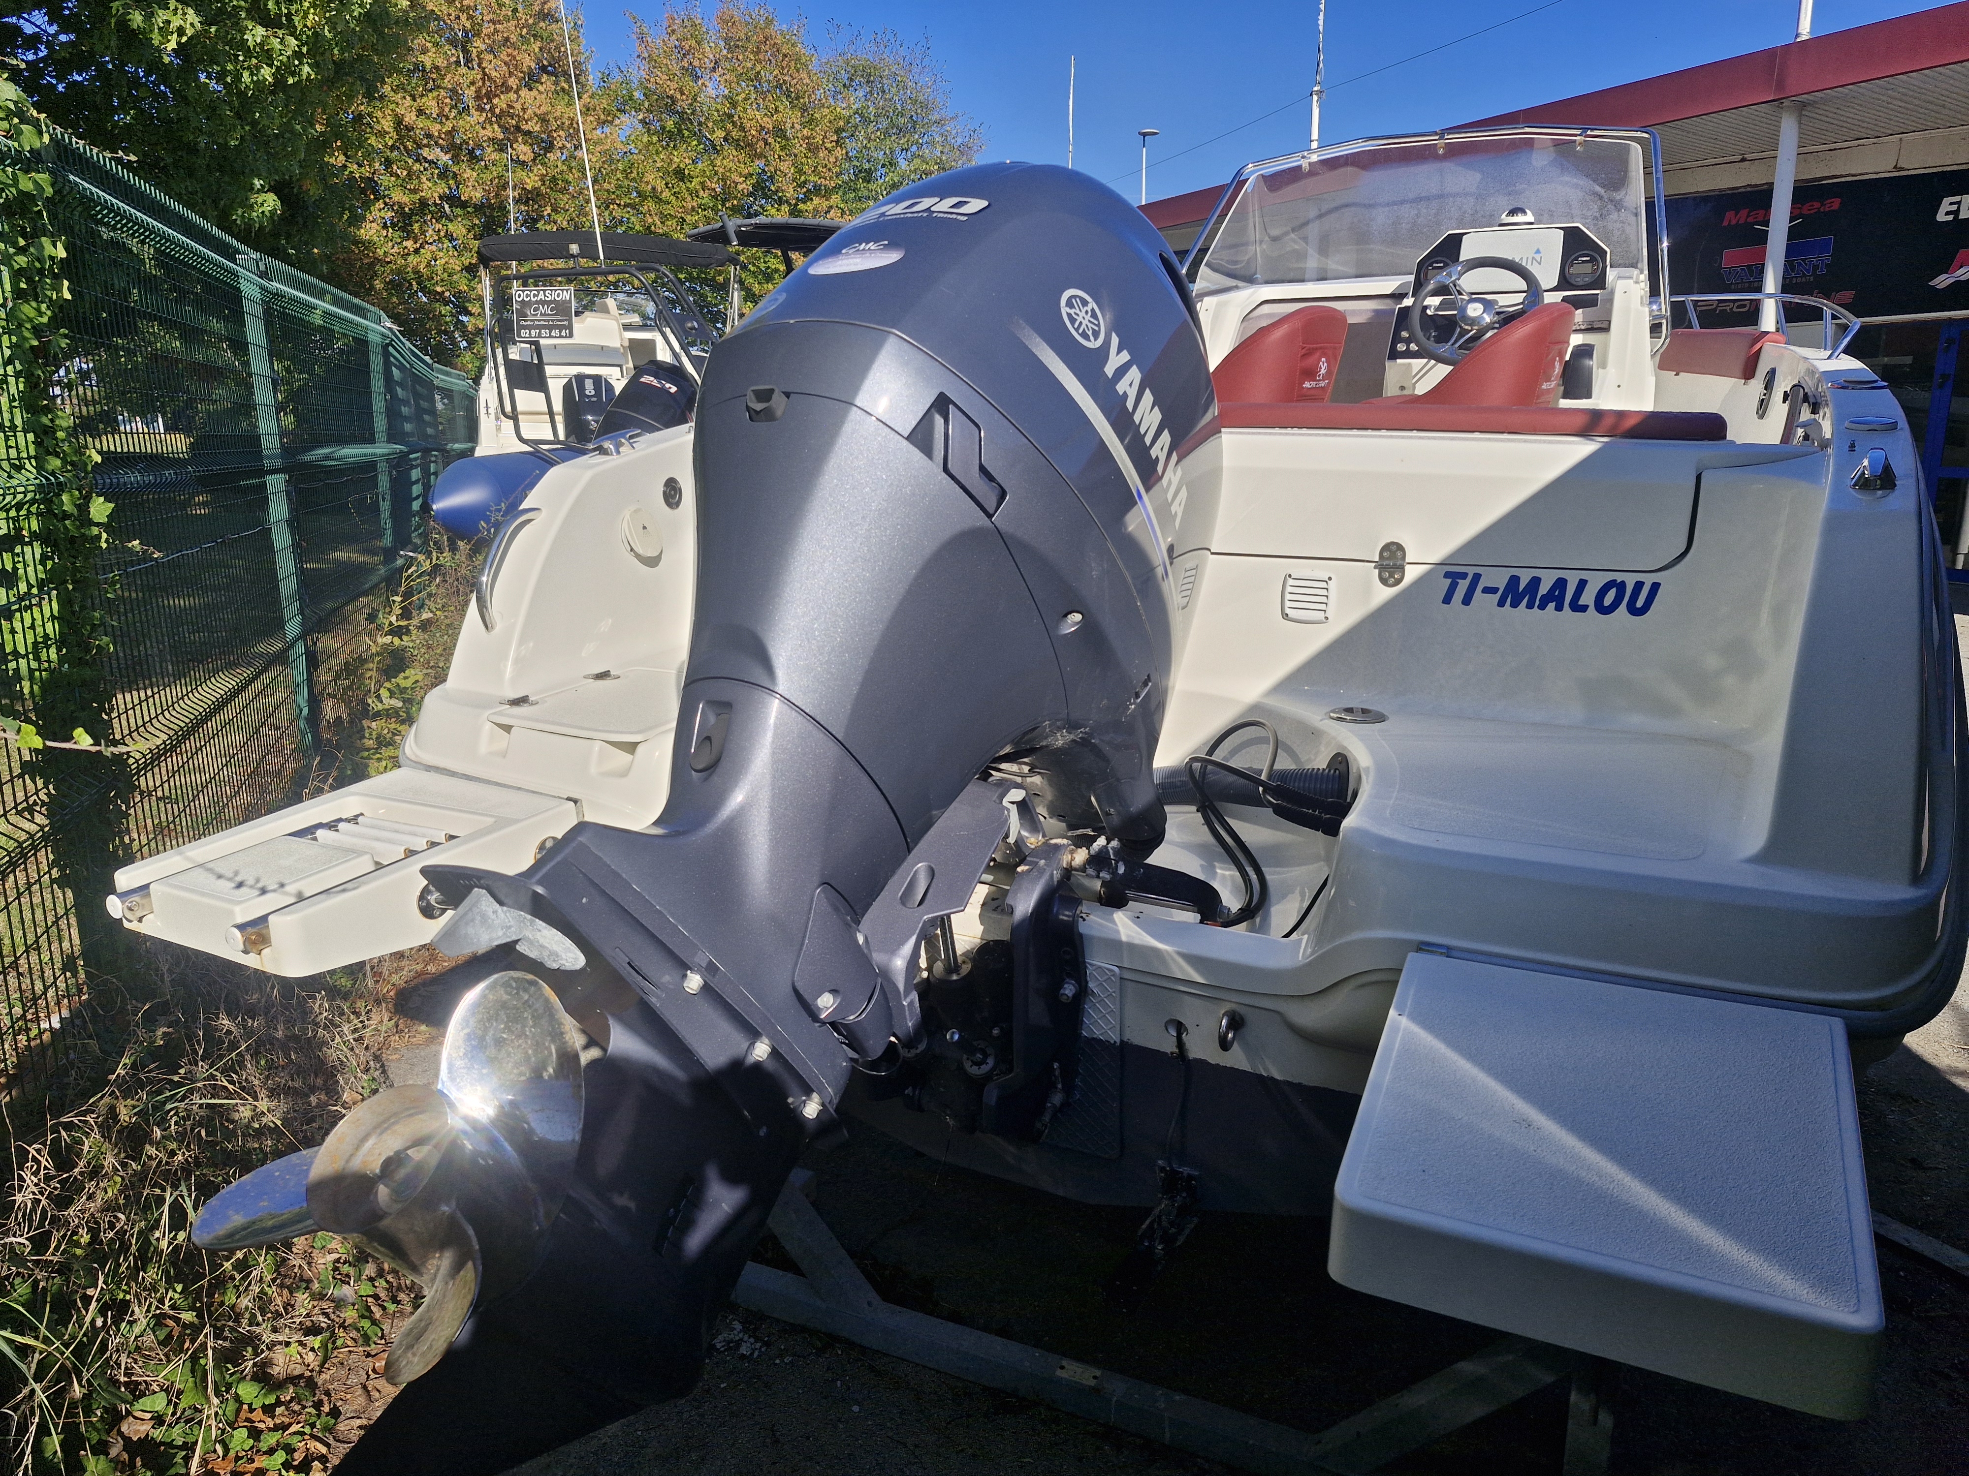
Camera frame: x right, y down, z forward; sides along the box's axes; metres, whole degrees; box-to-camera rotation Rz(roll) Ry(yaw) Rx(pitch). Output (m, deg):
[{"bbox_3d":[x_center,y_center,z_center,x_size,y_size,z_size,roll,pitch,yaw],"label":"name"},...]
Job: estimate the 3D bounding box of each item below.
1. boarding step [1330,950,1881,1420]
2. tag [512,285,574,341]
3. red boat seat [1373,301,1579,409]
[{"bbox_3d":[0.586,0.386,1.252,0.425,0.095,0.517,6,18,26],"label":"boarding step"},{"bbox_3d":[-2.620,-2.531,7.800,0.370,0.310,0.020,-2,14,-6],"label":"tag"},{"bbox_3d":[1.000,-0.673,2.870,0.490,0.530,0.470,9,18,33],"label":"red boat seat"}]

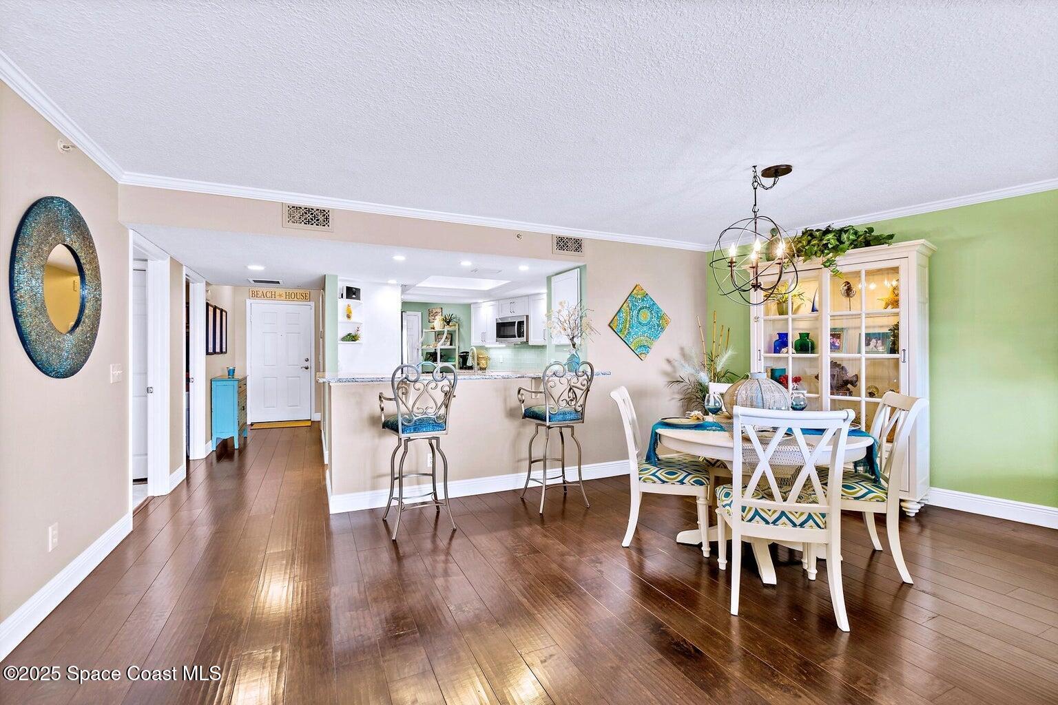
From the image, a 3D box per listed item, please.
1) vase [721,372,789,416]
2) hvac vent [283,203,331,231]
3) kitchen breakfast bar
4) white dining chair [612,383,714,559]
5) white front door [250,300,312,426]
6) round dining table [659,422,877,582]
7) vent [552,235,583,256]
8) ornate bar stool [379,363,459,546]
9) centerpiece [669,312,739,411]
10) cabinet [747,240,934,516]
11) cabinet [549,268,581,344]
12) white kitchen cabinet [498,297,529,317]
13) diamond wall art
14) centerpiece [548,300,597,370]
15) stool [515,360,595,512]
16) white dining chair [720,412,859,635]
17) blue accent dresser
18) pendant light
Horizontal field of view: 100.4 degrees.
[{"bbox_3d":[1.437,0.304,2.800,0.375,0.352,0.375,0,0,16],"label":"vase"},{"bbox_3d":[-1.683,-1.020,3.336,0.350,0.185,0.020,0,0,-24],"label":"hvac vent"},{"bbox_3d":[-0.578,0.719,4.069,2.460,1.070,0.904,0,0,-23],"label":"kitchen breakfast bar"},{"bbox_3d":[0.888,0.749,2.989,0.592,0.999,0.482,0,0,16],"label":"white dining chair"},{"bbox_3d":[-4.330,0.195,7.700,0.940,2.060,0.050,0,0,-25],"label":"white front door"},{"bbox_3d":[1.420,0.860,2.790,1.210,0.760,1.210,0,0,16],"label":"round dining table"},{"bbox_3d":[0.376,-1.025,4.220,0.350,0.188,0.020,0,0,-23],"label":"vent"},{"bbox_3d":[-0.800,0.655,3.210,0.550,1.170,0.560,0,0,-19],"label":"ornate bar stool"},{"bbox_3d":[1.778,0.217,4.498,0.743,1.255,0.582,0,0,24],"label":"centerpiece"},{"bbox_3d":[2.634,0.210,3.858,0.490,2.060,1.300,0,0,-41],"label":"cabinet"},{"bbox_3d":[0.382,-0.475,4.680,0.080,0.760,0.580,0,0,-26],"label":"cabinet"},{"bbox_3d":[-0.128,-0.716,7.208,0.331,0.311,0.765,0,0,-41],"label":"white kitchen cabinet"},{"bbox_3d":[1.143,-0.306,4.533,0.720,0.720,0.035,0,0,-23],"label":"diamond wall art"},{"bbox_3d":[0.405,-0.155,4.120,0.460,0.670,0.420,0,0,0],"label":"centerpiece"},{"bbox_3d":[0.208,0.654,3.674,0.472,1.195,0.542,0,0,-23],"label":"stool"},{"bbox_3d":[1.249,0.750,2.224,0.500,0.980,0.560,0,0,16],"label":"white dining chair"},{"bbox_3d":[-4.053,0.797,6.013,0.290,0.885,0.900,0,0,-26],"label":"blue accent dresser"},{"bbox_3d":[1.419,-0.726,2.769,0.532,0.884,0.532,0,0,27],"label":"pendant light"}]

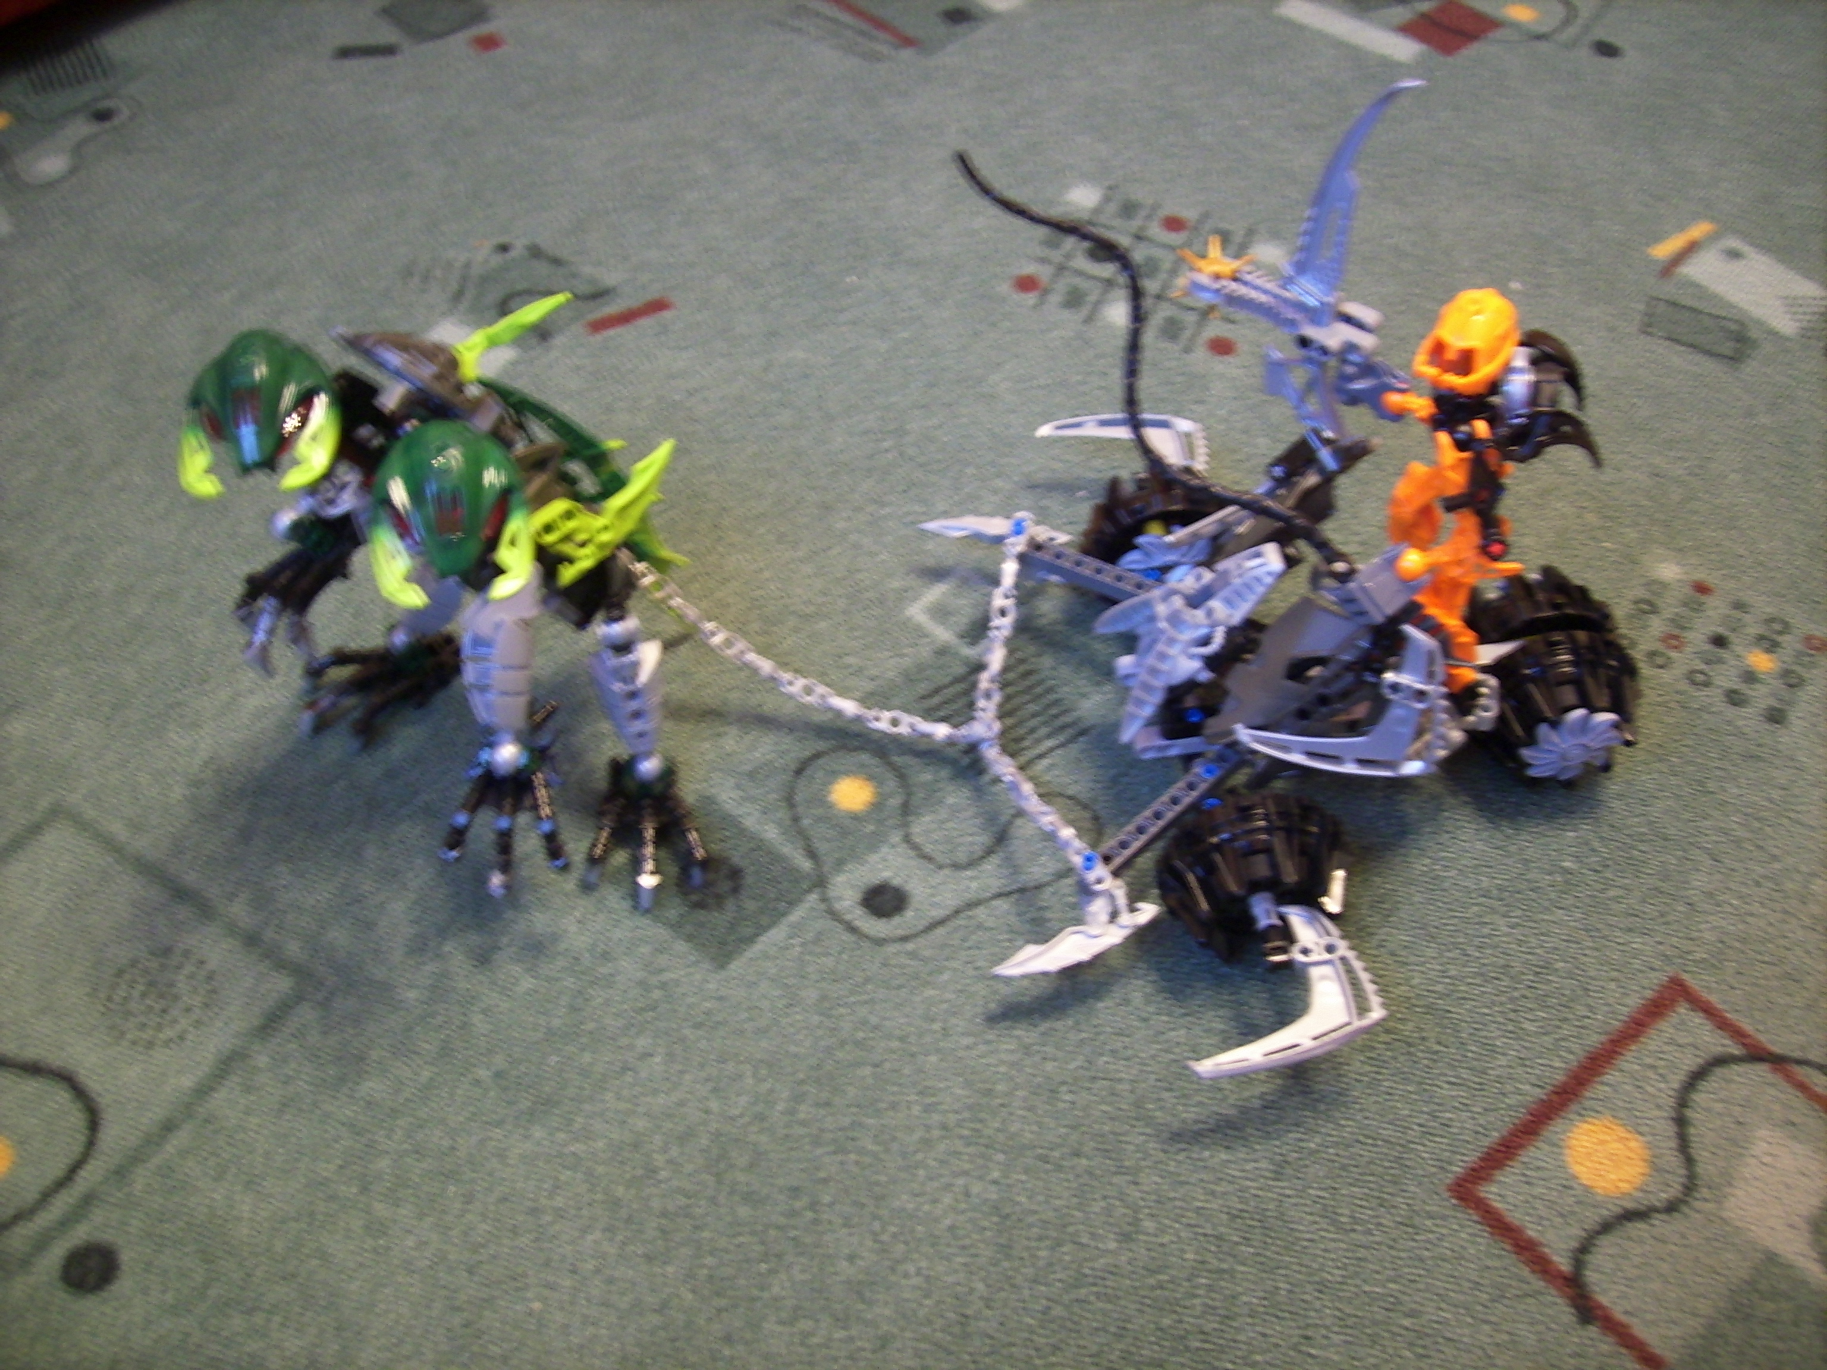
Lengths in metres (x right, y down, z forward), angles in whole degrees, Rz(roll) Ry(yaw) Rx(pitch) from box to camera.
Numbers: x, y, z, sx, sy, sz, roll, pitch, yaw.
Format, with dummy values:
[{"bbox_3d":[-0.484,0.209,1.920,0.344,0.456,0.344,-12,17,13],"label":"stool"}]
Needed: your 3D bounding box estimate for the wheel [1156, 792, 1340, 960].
[{"bbox_3d":[0.107,0.062,0.530,0.057,0.057,0.029,-4,51,-6],"label":"wheel"}]

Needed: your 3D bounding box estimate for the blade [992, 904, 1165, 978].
[{"bbox_3d":[0.051,0.079,0.521,0.058,0.008,0.015,-20,55,-12],"label":"blade"}]

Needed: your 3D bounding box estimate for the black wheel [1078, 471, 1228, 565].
[{"bbox_3d":[0.090,-0.056,0.624,0.057,0.057,0.029,-4,51,-6],"label":"black wheel"}]

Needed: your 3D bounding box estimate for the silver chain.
[{"bbox_3d":[-0.015,-0.009,0.539,0.146,0.113,0.156,-4,51,-6],"label":"silver chain"}]

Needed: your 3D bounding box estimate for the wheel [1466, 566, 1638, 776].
[{"bbox_3d":[0.218,-0.004,0.589,0.058,0.058,0.066,-4,51,-6],"label":"wheel"}]

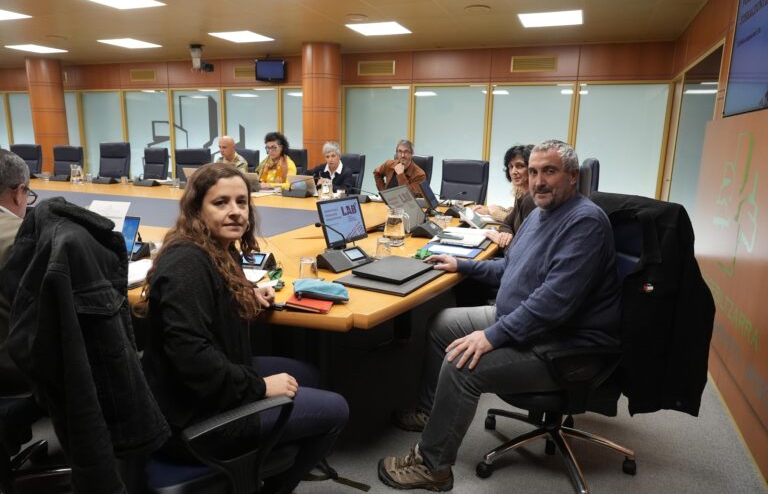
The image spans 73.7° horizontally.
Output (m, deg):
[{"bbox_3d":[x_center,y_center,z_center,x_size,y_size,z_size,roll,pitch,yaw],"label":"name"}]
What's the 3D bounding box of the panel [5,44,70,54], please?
[{"bbox_3d":[-5.303,-3.036,7.824,0.600,0.040,0.600,6,12,20],"label":"panel"}]

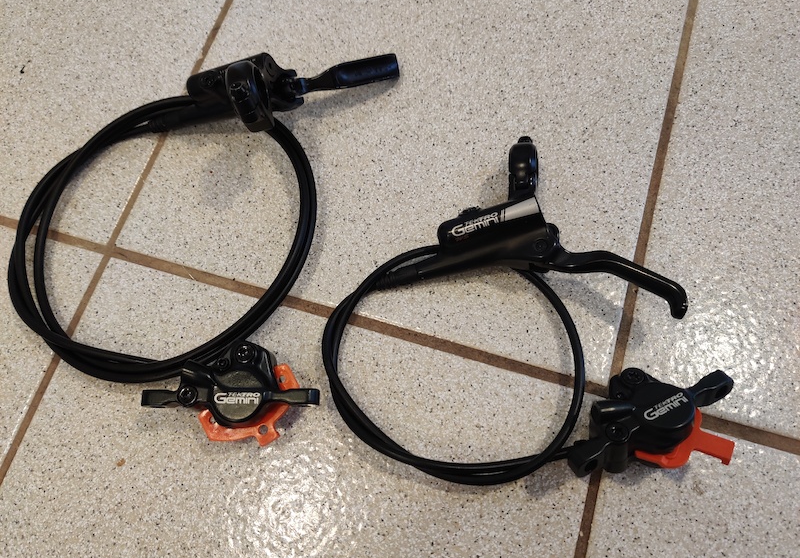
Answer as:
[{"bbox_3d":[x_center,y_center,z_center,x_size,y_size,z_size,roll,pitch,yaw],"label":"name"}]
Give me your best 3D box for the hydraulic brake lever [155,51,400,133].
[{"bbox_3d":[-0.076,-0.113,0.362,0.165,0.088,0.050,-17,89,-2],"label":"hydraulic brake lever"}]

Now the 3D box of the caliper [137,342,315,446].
[{"bbox_3d":[-0.088,0.060,0.322,0.092,0.044,0.053,0,71,4],"label":"caliper"}]

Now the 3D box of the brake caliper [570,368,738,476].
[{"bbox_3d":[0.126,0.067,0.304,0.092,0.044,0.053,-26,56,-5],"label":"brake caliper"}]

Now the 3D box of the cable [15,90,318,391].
[{"bbox_3d":[-0.140,-0.031,0.366,0.182,0.028,0.184,-1,71,4],"label":"cable"}]

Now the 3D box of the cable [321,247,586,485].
[{"bbox_3d":[0.030,0.041,0.331,0.138,0.027,0.130,-1,71,4],"label":"cable"}]

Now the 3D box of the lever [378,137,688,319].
[{"bbox_3d":[0.068,-0.028,0.343,0.166,0.042,0.106,4,72,5],"label":"lever"}]

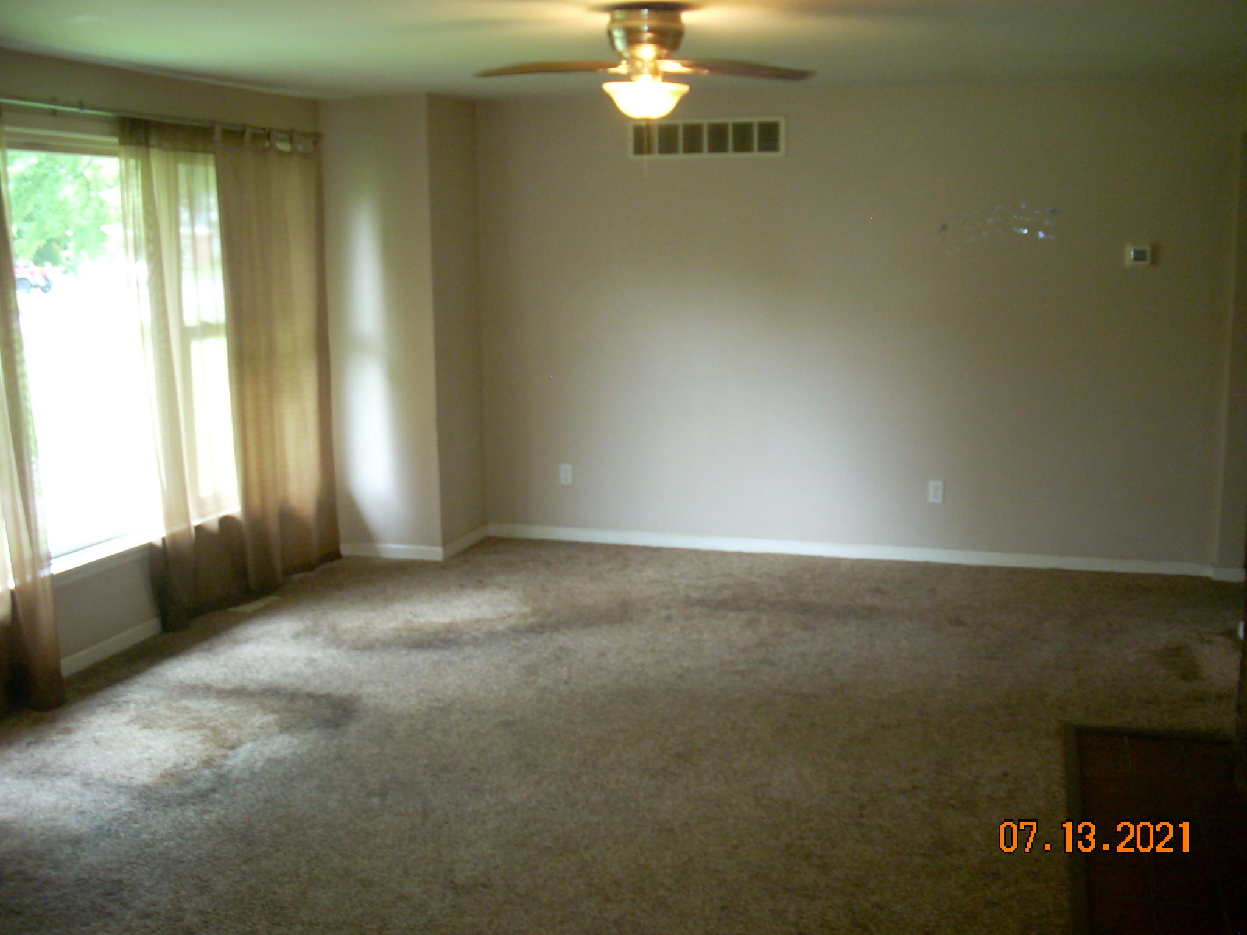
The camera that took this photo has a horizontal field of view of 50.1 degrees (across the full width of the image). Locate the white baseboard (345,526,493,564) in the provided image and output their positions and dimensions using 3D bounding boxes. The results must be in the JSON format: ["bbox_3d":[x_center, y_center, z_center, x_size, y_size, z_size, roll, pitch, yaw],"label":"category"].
[{"bbox_3d":[-1.164,0.405,7.499,0.640,0.072,0.610,2,10,17],"label":"white baseboard"}]

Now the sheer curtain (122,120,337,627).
[{"bbox_3d":[-1.763,-0.466,6.254,0.120,2.160,1.540,2,10,17],"label":"sheer curtain"}]

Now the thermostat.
[{"bbox_3d":[2.471,-1.017,6.396,0.120,0.100,0.028,2,10,17],"label":"thermostat"}]

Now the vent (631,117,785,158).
[{"bbox_3d":[0.438,-1.716,6.934,0.820,0.200,0.025,2,10,17],"label":"vent"}]

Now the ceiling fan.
[{"bbox_3d":[0.077,-1.312,4.340,1.090,0.370,1.090,-1,10,1],"label":"ceiling fan"}]

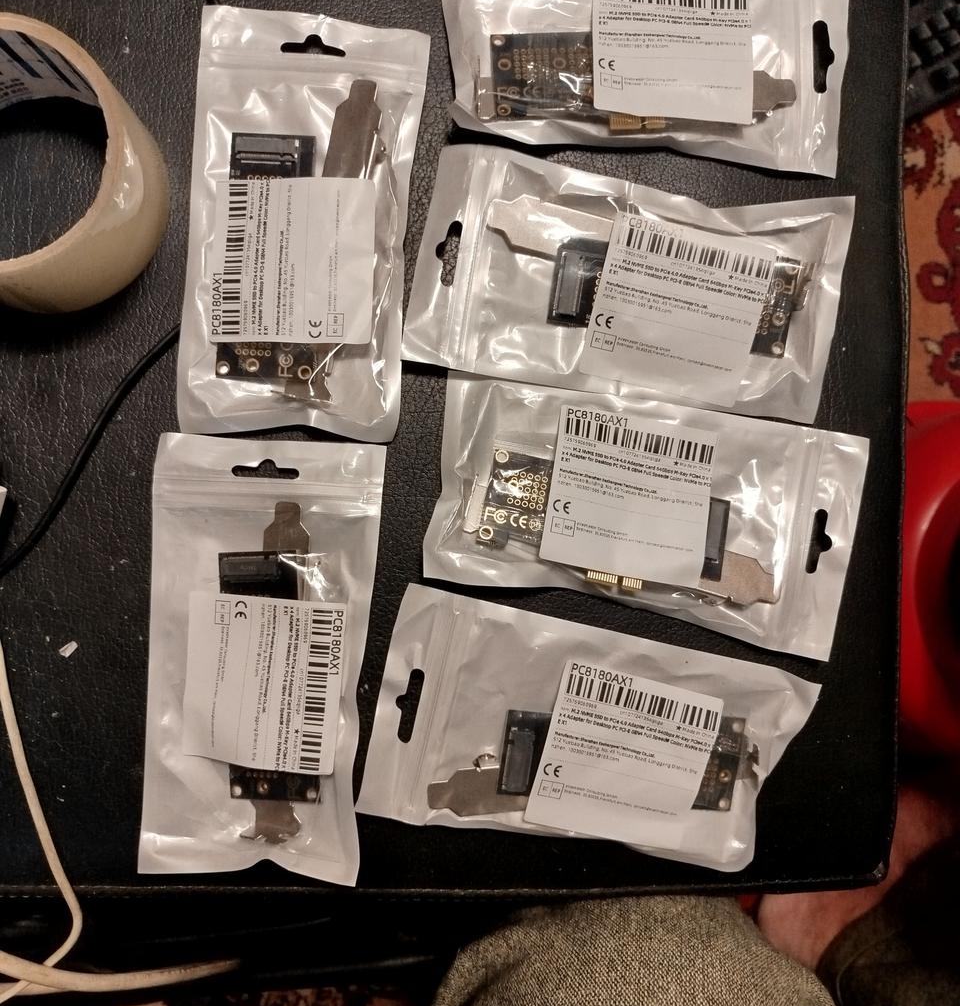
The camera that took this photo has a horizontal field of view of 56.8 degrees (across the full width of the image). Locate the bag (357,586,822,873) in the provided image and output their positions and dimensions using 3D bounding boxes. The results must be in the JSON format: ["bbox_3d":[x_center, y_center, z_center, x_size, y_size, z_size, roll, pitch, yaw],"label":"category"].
[{"bbox_3d":[0.041,0.087,0.321,0.157,0.018,0.083,12,88,0],"label":"bag"}]

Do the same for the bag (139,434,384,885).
[{"bbox_3d":[-0.081,0.057,0.321,0.085,0.018,0.159,3,88,0],"label":"bag"}]

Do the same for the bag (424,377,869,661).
[{"bbox_3d":[0.061,0.003,0.324,0.159,0.018,0.085,10,88,0],"label":"bag"}]

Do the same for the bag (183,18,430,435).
[{"bbox_3d":[-0.067,-0.104,0.327,0.085,0.018,0.159,4,88,0],"label":"bag"}]

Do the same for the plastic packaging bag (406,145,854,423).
[{"bbox_3d":[0.056,-0.084,0.327,0.159,0.018,0.085,9,88,0],"label":"plastic packaging bag"}]

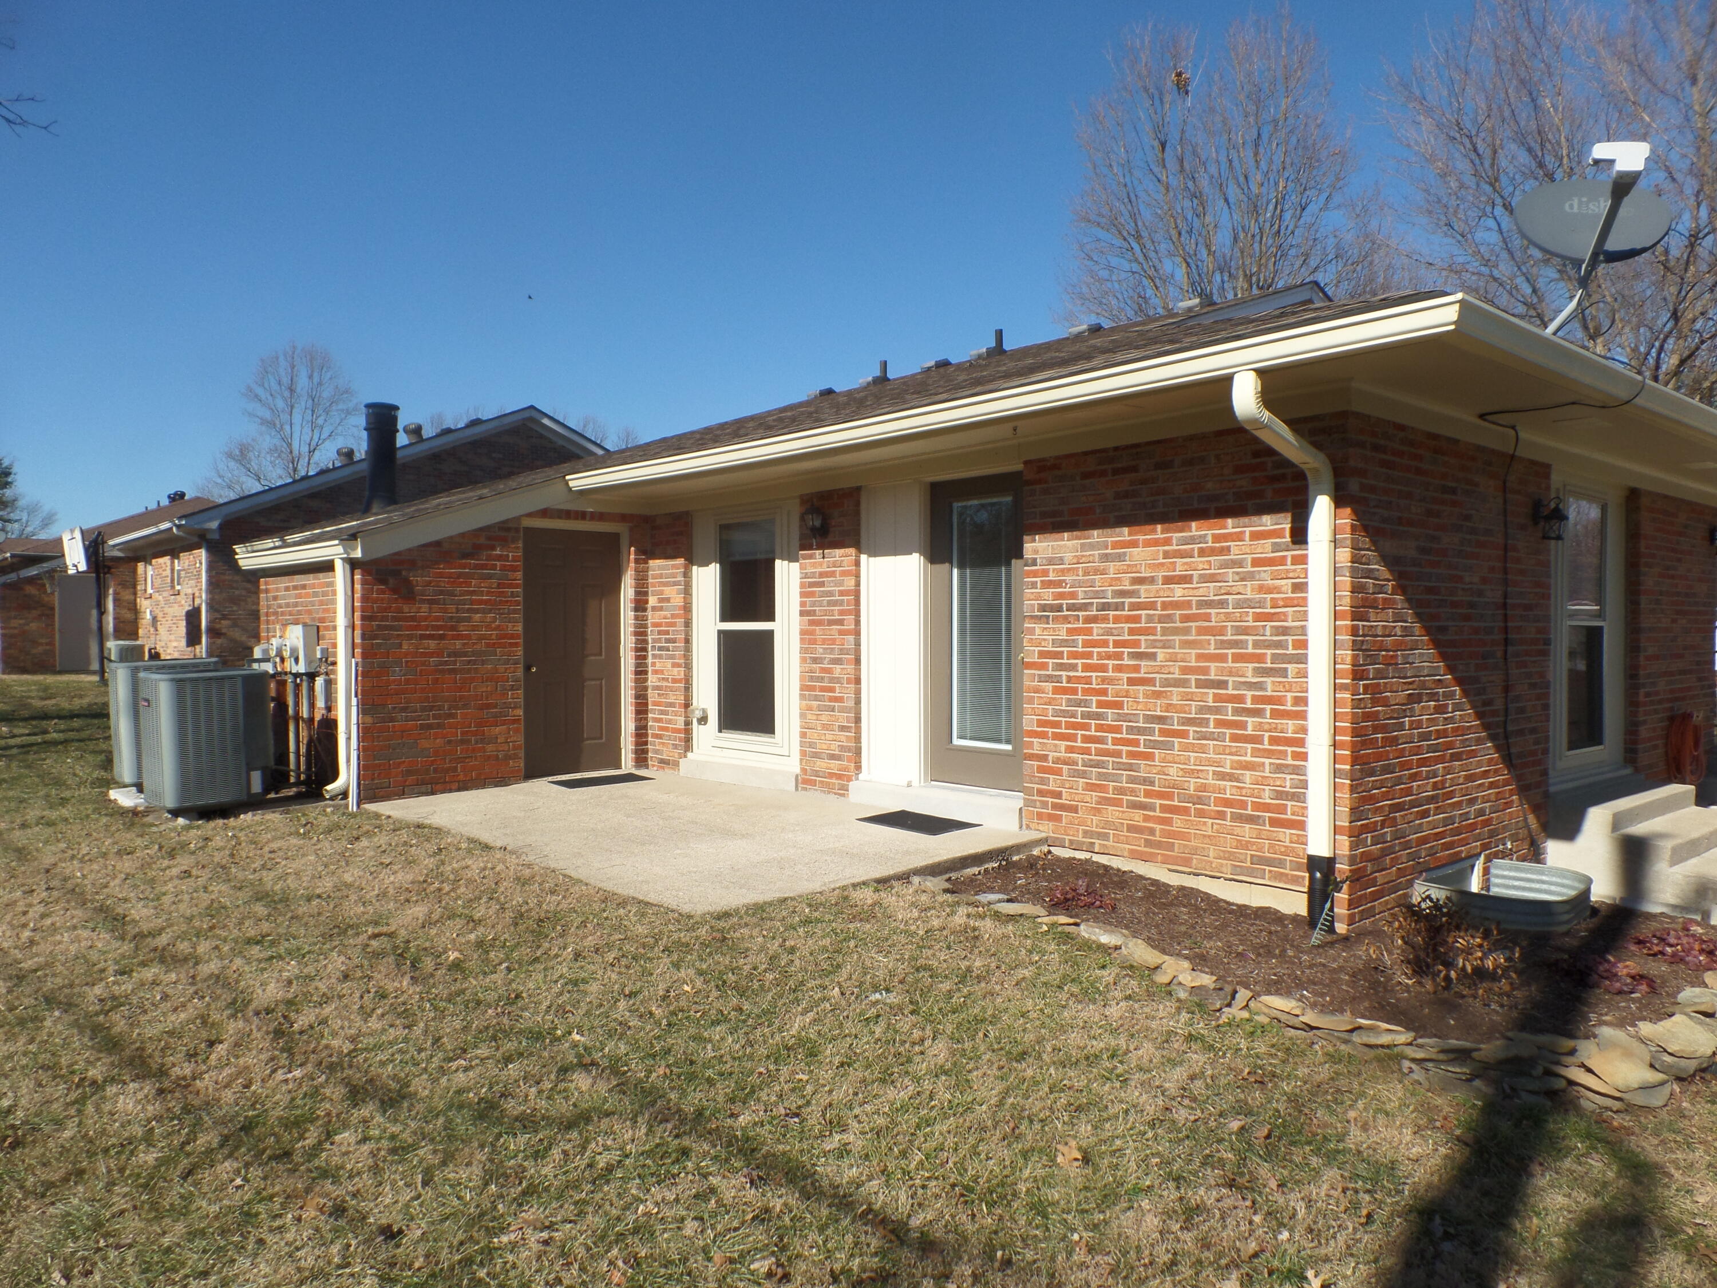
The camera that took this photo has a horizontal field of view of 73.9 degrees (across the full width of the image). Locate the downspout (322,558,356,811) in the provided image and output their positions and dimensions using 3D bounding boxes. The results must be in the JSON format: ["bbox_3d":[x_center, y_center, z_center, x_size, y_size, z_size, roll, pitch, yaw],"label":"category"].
[{"bbox_3d":[-3.880,0.263,8.450,0.210,1.810,0.100,-1,1,-42],"label":"downspout"}]

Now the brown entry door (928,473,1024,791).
[{"bbox_3d":[0.790,-0.070,7.260,0.070,2.020,0.890,-1,1,-42],"label":"brown entry door"}]

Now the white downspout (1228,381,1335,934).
[{"bbox_3d":[1.973,0.070,5.235,0.720,2.570,0.100,-1,1,-42],"label":"white downspout"}]

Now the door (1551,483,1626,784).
[{"bbox_3d":[5.020,-0.090,7.830,1.450,2.000,0.100,-1,1,-42],"label":"door"}]

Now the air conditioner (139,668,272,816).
[{"bbox_3d":[-4.826,0.674,8.434,0.740,0.935,0.780,-1,1,-42],"label":"air conditioner"}]

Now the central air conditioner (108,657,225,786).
[{"bbox_3d":[-5.871,0.643,9.634,0.740,0.945,0.780,-1,1,-42],"label":"central air conditioner"}]

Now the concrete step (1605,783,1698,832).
[{"bbox_3d":[5.130,1.085,7.570,1.850,0.150,0.320,-1,1,-42],"label":"concrete step"}]

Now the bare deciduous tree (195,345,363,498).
[{"bbox_3d":[-23.000,-5.400,45.000,6.200,13.100,6.000,0,1,0],"label":"bare deciduous tree"}]

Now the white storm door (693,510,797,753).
[{"bbox_3d":[-0.924,-0.080,9.030,0.100,2.030,1.380,-1,1,-42],"label":"white storm door"}]

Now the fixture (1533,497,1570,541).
[{"bbox_3d":[4.190,-0.750,6.870,0.125,0.270,0.185,-1,1,-42],"label":"fixture"}]

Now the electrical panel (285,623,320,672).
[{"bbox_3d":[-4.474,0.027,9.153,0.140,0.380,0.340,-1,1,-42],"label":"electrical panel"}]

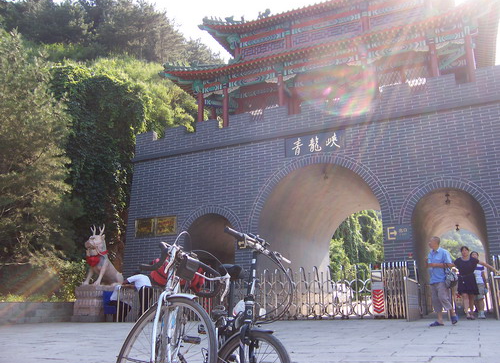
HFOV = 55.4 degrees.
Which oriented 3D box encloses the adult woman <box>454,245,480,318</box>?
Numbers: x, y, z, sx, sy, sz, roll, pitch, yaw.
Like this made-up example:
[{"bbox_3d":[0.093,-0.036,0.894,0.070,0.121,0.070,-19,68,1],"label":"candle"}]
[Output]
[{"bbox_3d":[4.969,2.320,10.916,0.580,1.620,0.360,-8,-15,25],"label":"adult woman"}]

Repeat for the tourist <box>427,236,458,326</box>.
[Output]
[{"bbox_3d":[3.659,1.926,9.181,0.480,1.670,0.520,6,-16,-29],"label":"tourist"}]

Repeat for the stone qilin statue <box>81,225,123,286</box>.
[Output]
[{"bbox_3d":[-4.703,2.360,15.200,0.680,1.930,1.120,-10,-16,30],"label":"stone qilin statue"}]

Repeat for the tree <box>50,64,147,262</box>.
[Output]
[{"bbox_3d":[-6.070,-0.521,19.100,3.400,8.300,3.000,-7,-15,22],"label":"tree"}]

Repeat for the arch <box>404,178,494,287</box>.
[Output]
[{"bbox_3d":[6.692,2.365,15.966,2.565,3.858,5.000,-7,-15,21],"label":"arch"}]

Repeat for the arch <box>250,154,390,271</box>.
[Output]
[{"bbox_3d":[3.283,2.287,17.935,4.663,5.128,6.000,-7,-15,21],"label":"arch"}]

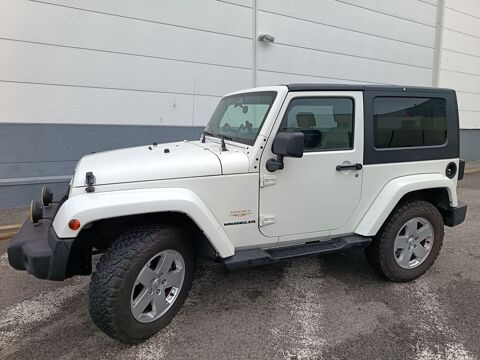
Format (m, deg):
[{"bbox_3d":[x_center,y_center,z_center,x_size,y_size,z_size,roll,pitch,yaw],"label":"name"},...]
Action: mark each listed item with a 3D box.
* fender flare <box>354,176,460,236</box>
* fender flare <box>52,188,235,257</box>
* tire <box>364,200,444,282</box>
[{"bbox_3d":[1.556,0.190,3.012,1.020,0.480,0.180,-4,13,-21],"label":"fender flare"},{"bbox_3d":[-0.594,0.323,2.213,1.080,0.490,0.250,-4,13,-21],"label":"fender flare"},{"bbox_3d":[1.571,0.567,3.180,0.785,0.785,0.260,-4,13,-21],"label":"tire"}]

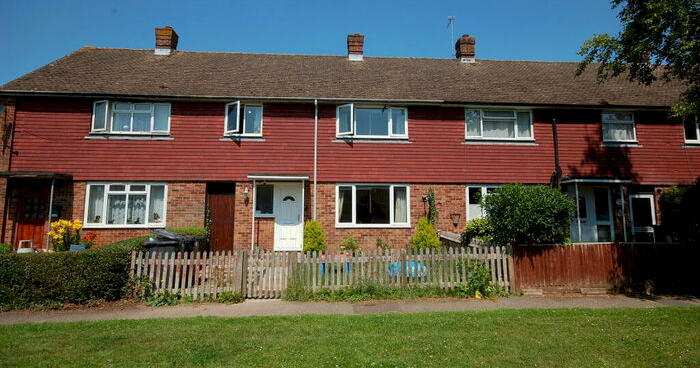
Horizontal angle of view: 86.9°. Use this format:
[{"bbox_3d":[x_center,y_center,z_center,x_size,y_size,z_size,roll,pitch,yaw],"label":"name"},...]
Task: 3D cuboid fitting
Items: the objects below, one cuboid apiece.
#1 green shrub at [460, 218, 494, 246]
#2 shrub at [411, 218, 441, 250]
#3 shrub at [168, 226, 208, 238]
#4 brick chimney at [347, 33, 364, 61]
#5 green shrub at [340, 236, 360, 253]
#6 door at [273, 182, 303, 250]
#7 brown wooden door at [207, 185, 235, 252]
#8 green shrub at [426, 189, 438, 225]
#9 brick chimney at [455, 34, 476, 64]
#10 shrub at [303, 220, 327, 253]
[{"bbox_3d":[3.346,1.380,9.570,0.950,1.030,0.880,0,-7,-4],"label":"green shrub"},{"bbox_3d":[2.257,1.573,10.823,0.930,1.176,0.850,0,-7,-4],"label":"shrub"},{"bbox_3d":[-4.493,1.544,10.094,1.000,0.780,0.800,0,-7,-4],"label":"shrub"},{"bbox_3d":[0.265,-5.482,15.282,0.630,1.120,0.600,0,-7,-4],"label":"brick chimney"},{"bbox_3d":[0.012,1.761,10.597,0.570,0.580,0.550,0,-7,-4],"label":"green shrub"},{"bbox_3d":[-1.850,0.985,11.197,0.860,2.070,0.100,0,-7,-4],"label":"door"},{"bbox_3d":[-3.916,1.007,11.207,0.840,2.090,0.100,0,-7,-4],"label":"brown wooden door"},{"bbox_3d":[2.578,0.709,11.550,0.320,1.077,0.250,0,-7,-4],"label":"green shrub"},{"bbox_3d":[4.828,-5.497,15.463,0.620,1.280,0.640,0,-7,-4],"label":"brick chimney"},{"bbox_3d":[-1.019,1.530,10.599,0.690,1.030,0.680,0,-7,-4],"label":"shrub"}]

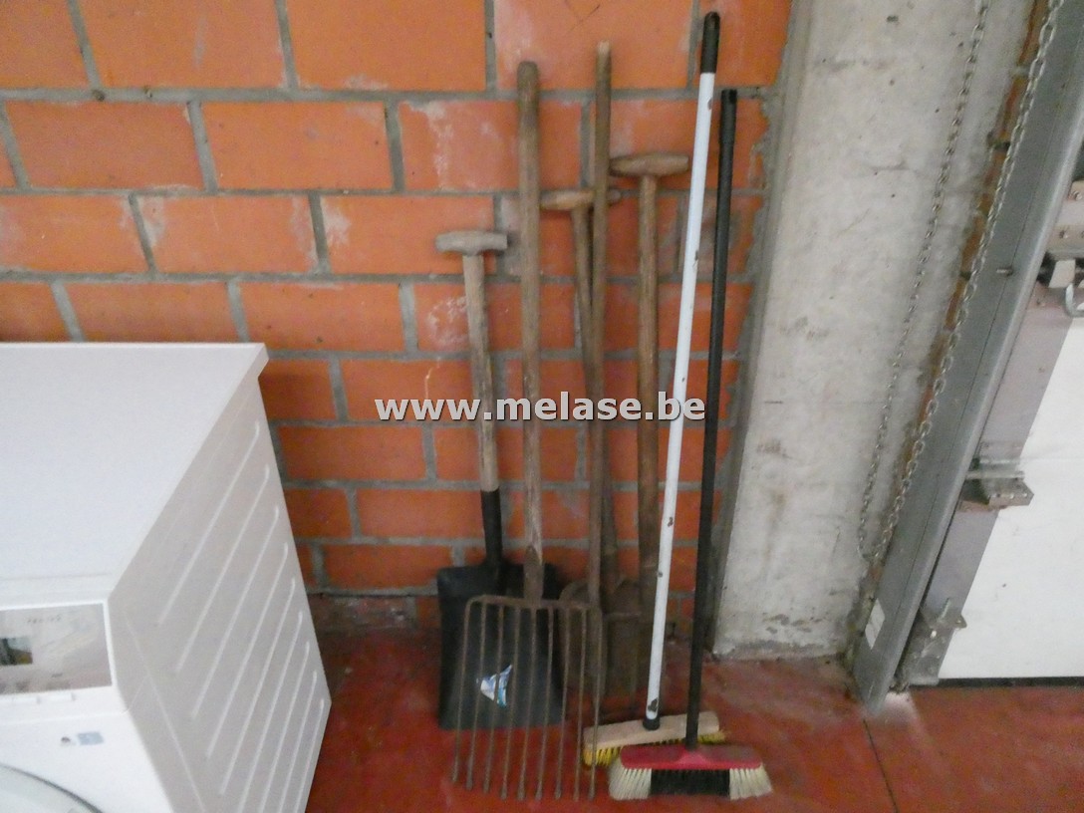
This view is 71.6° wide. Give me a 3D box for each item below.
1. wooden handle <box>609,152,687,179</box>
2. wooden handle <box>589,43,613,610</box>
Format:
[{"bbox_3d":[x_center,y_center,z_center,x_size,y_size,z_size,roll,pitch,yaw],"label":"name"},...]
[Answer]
[{"bbox_3d":[0.170,-0.383,1.191,0.126,0.037,0.034,-1,24,1],"label":"wooden handle"},{"bbox_3d":[0.098,-0.072,1.281,0.026,0.990,0.026,0,20,1],"label":"wooden handle"}]

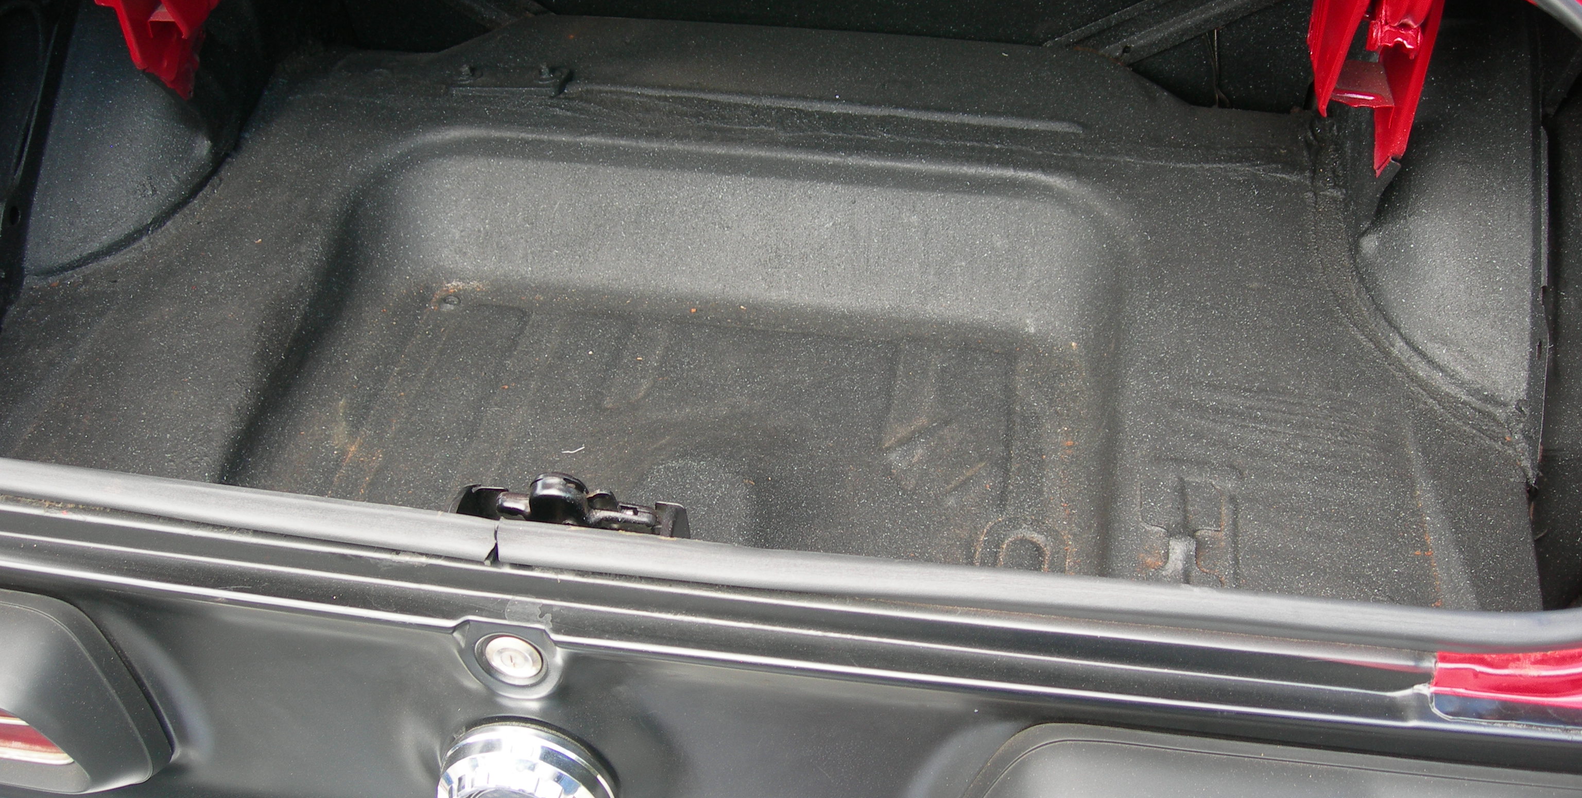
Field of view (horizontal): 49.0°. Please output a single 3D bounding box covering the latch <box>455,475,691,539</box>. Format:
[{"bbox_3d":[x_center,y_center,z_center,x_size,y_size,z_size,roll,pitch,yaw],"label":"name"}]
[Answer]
[{"bbox_3d":[-0.131,0.077,1.040,0.135,0.056,0.052,5,41,11],"label":"latch"}]

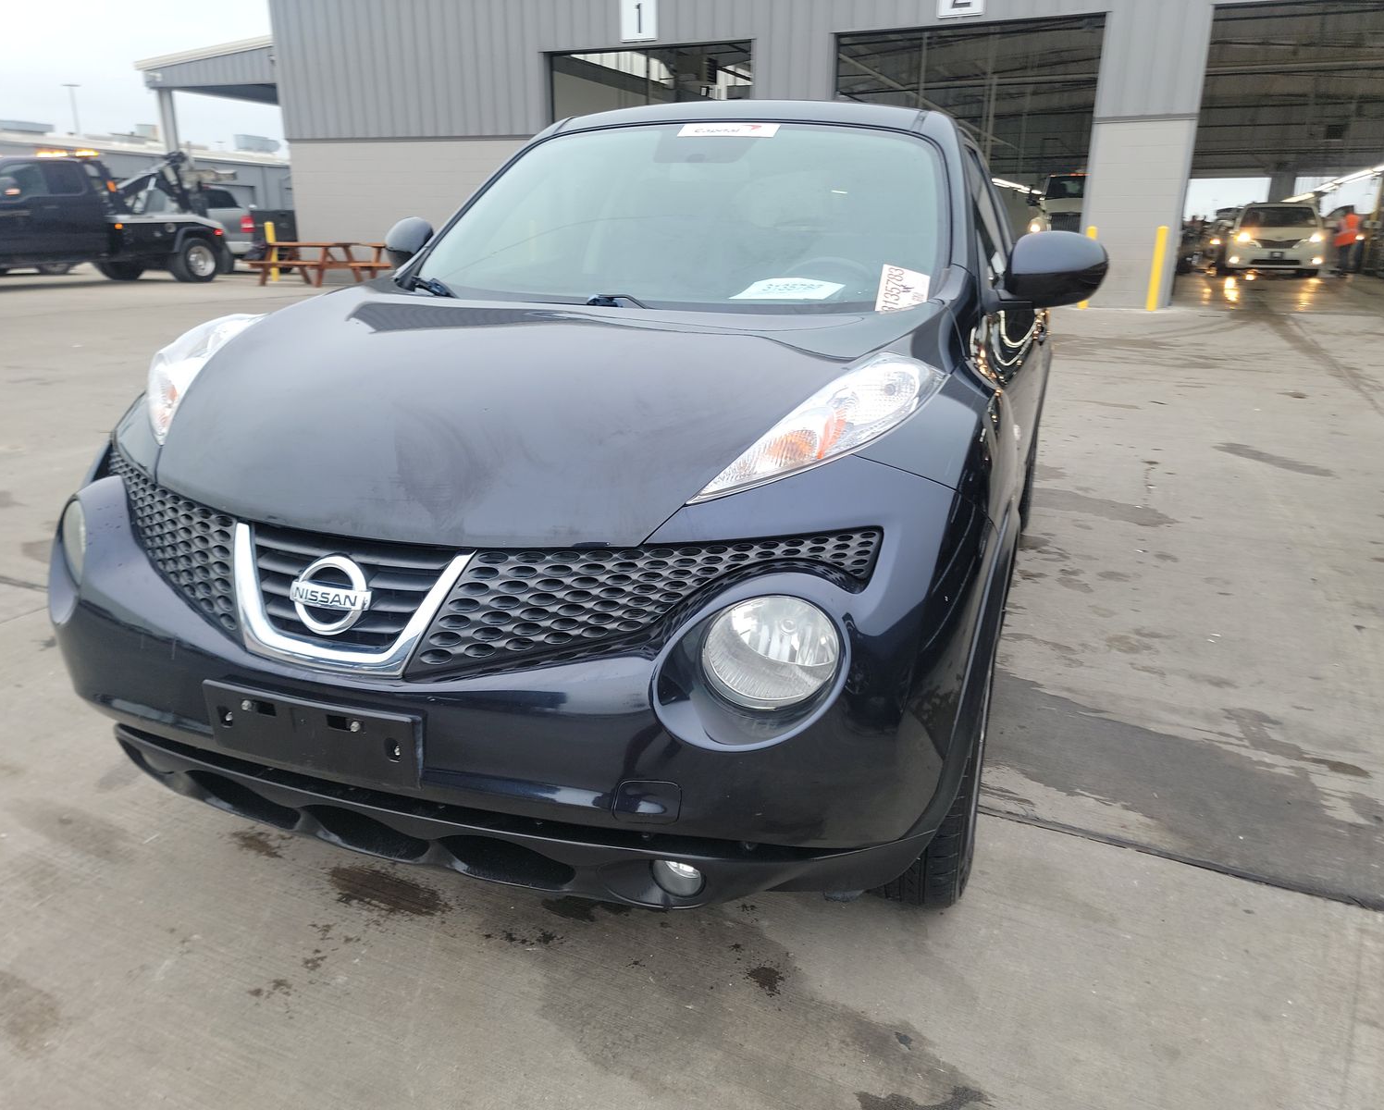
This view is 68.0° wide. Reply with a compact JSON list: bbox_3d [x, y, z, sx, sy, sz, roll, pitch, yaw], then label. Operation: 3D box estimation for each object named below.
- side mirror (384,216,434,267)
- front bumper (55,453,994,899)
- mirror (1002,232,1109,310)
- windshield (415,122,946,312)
[{"bbox_3d":[-0.805,-0.891,3.027,0.250,0.190,0.160,7,20,18],"label":"side mirror"},{"bbox_3d":[-0.439,0.192,1.687,1.760,0.700,0.600,7,20,18],"label":"front bumper"},{"bbox_3d":[0.872,-0.684,2.473,0.250,0.190,0.160,7,20,18],"label":"mirror"},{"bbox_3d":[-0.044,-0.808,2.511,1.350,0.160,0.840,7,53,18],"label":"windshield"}]

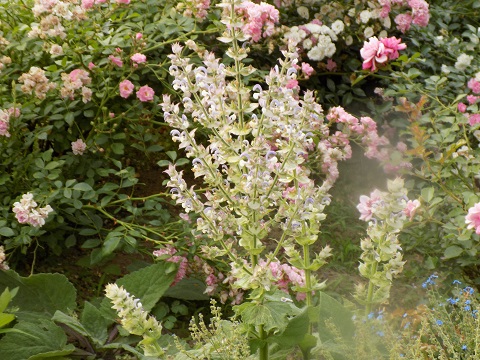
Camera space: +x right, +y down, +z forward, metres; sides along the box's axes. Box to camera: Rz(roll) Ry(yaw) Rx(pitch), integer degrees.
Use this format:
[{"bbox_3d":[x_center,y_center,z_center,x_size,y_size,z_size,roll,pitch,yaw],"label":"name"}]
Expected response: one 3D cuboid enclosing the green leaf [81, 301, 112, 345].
[{"bbox_3d":[-0.328,0.323,3.050,0.061,0.100,0.050,-2,18,-6],"label":"green leaf"}]

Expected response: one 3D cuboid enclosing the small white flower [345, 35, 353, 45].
[{"bbox_3d":[0.320,-0.411,3.950,0.022,0.031,0.022,-3,18,-10],"label":"small white flower"}]

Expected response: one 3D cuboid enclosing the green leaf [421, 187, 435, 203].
[{"bbox_3d":[0.481,0.038,3.450,0.033,0.038,0.020,3,18,8],"label":"green leaf"}]

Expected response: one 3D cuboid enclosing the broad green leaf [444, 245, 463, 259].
[{"bbox_3d":[0.556,0.186,3.500,0.045,0.034,0.025,3,18,9],"label":"broad green leaf"}]

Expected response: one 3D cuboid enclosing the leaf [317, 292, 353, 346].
[{"bbox_3d":[0.217,0.314,3.050,0.084,0.113,0.050,1,18,4],"label":"leaf"}]

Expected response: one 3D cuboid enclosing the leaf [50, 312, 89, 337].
[{"bbox_3d":[-0.380,0.318,3.000,0.085,0.060,0.050,-2,18,-7],"label":"leaf"}]

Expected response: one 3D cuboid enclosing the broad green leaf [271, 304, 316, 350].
[{"bbox_3d":[0.106,0.326,2.950,0.099,0.092,0.070,1,18,2],"label":"broad green leaf"}]

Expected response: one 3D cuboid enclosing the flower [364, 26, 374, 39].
[{"bbox_3d":[0.380,-0.433,3.950,0.028,0.034,0.022,2,18,5],"label":"flower"}]

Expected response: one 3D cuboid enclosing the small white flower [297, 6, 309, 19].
[{"bbox_3d":[0.189,-0.497,4.000,0.036,0.036,0.025,1,18,3],"label":"small white flower"}]

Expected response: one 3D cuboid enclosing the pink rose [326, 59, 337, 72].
[{"bbox_3d":[0.266,-0.332,3.900,0.028,0.036,0.025,1,18,4],"label":"pink rose"}]

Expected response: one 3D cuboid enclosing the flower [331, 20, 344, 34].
[{"bbox_3d":[0.289,-0.448,3.950,0.037,0.041,0.025,1,18,4],"label":"flower"}]

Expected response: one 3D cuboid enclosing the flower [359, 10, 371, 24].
[{"bbox_3d":[0.373,-0.485,4.000,0.031,0.040,0.025,2,18,5],"label":"flower"}]

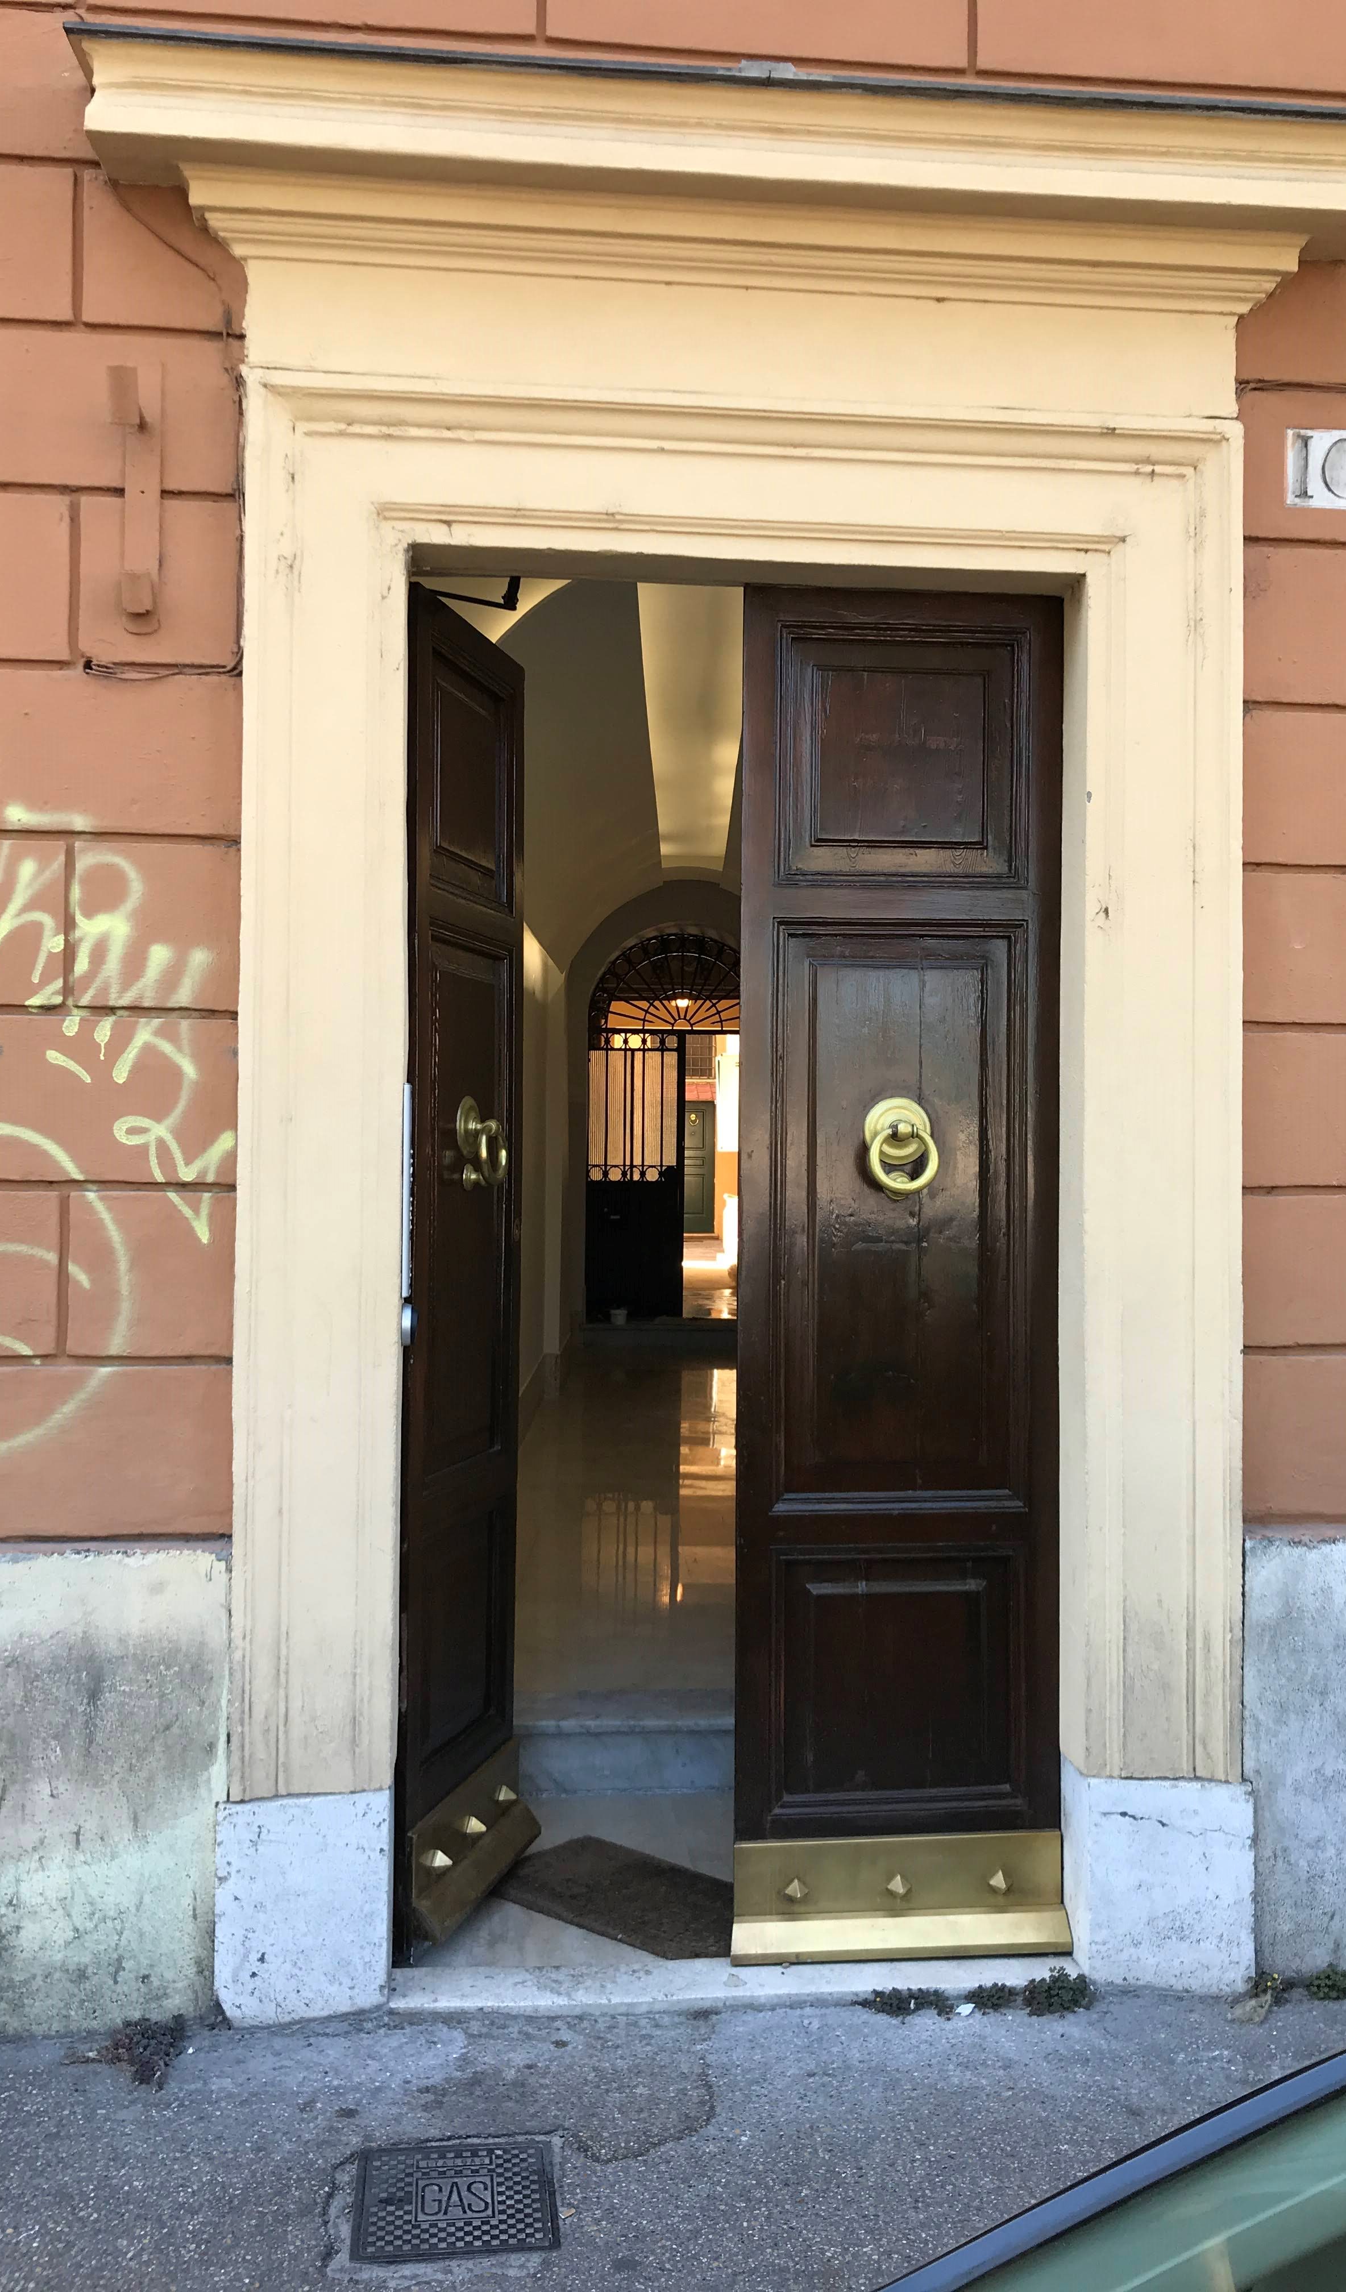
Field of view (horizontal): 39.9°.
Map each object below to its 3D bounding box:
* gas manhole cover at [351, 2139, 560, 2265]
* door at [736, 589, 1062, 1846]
[{"bbox_3d":[-0.327,1.597,2.798,0.298,0.030,0.300,0,-1,-6],"label":"gas manhole cover"},{"bbox_3d":[0.452,0.155,3.666,0.651,2.510,0.085,0,-1,-6],"label":"door"}]

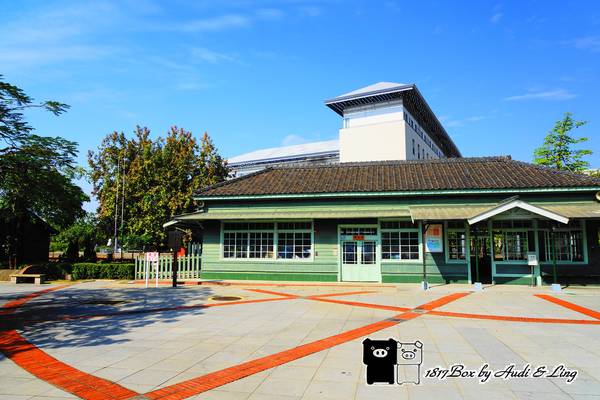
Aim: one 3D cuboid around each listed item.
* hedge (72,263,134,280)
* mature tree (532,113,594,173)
[{"bbox_3d":[-9.582,3.488,19.677,3.150,0.800,0.800,-1,-6,9],"label":"hedge"},{"bbox_3d":[23.071,-1.134,34.319,6.300,13.129,6.300,0,-6,0],"label":"mature tree"}]

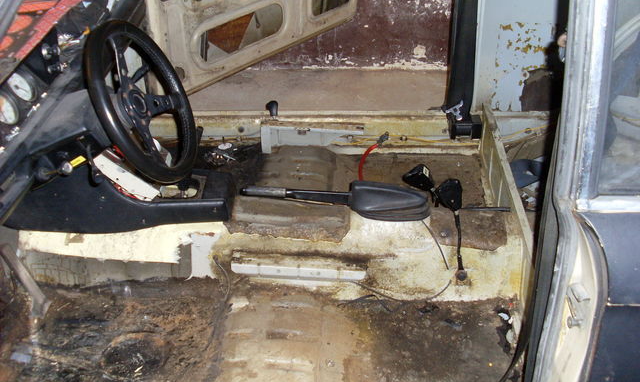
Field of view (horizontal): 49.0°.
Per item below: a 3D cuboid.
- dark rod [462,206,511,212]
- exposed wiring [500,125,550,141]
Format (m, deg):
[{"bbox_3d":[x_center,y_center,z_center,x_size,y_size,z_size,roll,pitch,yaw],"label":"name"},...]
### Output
[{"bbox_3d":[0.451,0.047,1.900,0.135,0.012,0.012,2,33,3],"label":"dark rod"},{"bbox_3d":[0.714,-0.200,2.441,0.175,0.050,0.040,0,33,2],"label":"exposed wiring"}]

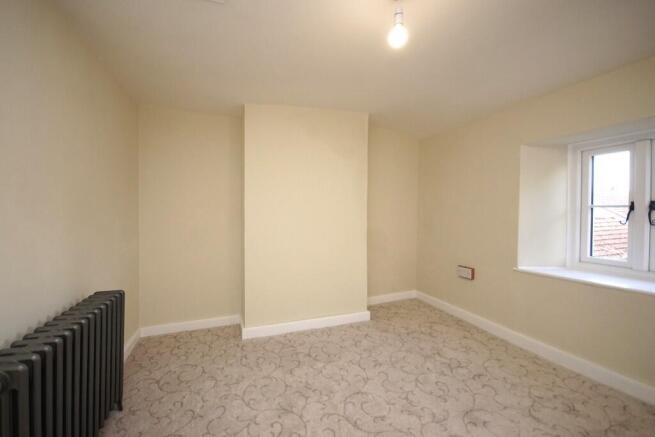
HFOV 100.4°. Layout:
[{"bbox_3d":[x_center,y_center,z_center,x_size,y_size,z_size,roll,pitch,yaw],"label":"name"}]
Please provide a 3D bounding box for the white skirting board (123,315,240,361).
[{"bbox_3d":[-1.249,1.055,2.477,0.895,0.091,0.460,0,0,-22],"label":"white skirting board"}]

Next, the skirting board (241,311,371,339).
[{"bbox_3d":[-0.154,1.052,2.725,1.310,0.096,0.026,0,0,-21],"label":"skirting board"}]

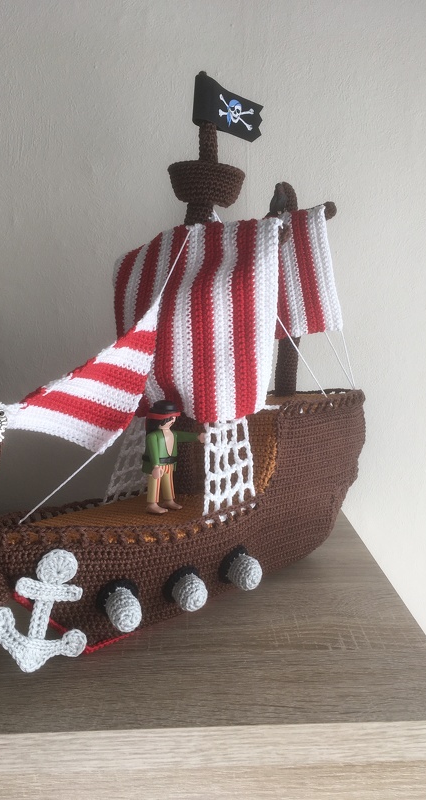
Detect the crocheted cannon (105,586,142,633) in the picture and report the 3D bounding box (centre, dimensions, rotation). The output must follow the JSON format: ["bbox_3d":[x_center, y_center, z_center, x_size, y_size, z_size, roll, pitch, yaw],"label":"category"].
[{"bbox_3d":[-0.053,0.124,0.396,0.020,0.020,0.024,-4,17,-19],"label":"crocheted cannon"}]

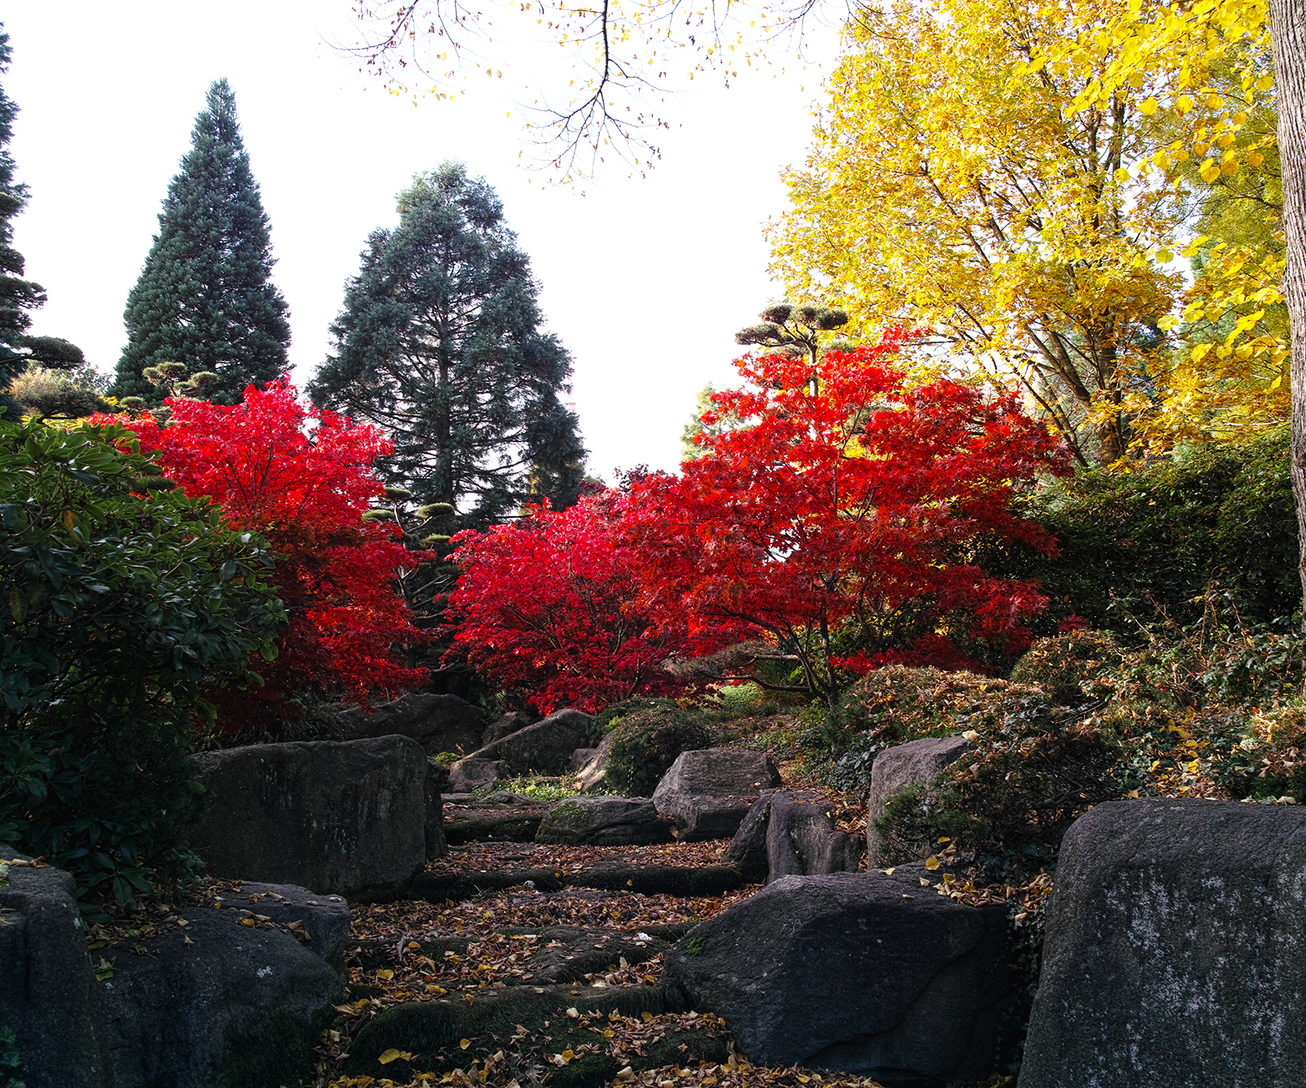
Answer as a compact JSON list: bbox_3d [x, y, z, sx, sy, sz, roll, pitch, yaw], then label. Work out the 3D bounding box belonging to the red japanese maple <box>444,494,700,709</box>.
[{"bbox_3d":[-0.633,0.528,11.357,2.418,2.030,2.297,0,-9,0],"label":"red japanese maple"}]

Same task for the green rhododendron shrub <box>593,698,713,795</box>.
[{"bbox_3d":[0.014,1.472,9.082,0.876,0.712,0.832,0,-9,0],"label":"green rhododendron shrub"}]

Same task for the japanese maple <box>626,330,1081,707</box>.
[{"bbox_3d":[1.505,-0.235,9.959,3.520,2.989,3.168,0,-9,0],"label":"japanese maple"}]

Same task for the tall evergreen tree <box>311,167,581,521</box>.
[{"bbox_3d":[-5.463,-2.926,33.875,7.535,15.495,7.535,0,-9,0],"label":"tall evergreen tree"}]

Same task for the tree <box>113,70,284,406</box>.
[{"bbox_3d":[-14.001,-4.656,39.211,6.113,20.823,6.113,0,-9,0],"label":"tree"}]

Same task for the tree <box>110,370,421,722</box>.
[{"bbox_3d":[-3.035,0.073,9.911,2.517,2.849,2.392,0,-9,0],"label":"tree"}]

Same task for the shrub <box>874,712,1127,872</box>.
[{"bbox_3d":[1.628,1.148,5.893,1.154,0.750,1.039,0,-9,0],"label":"shrub"}]

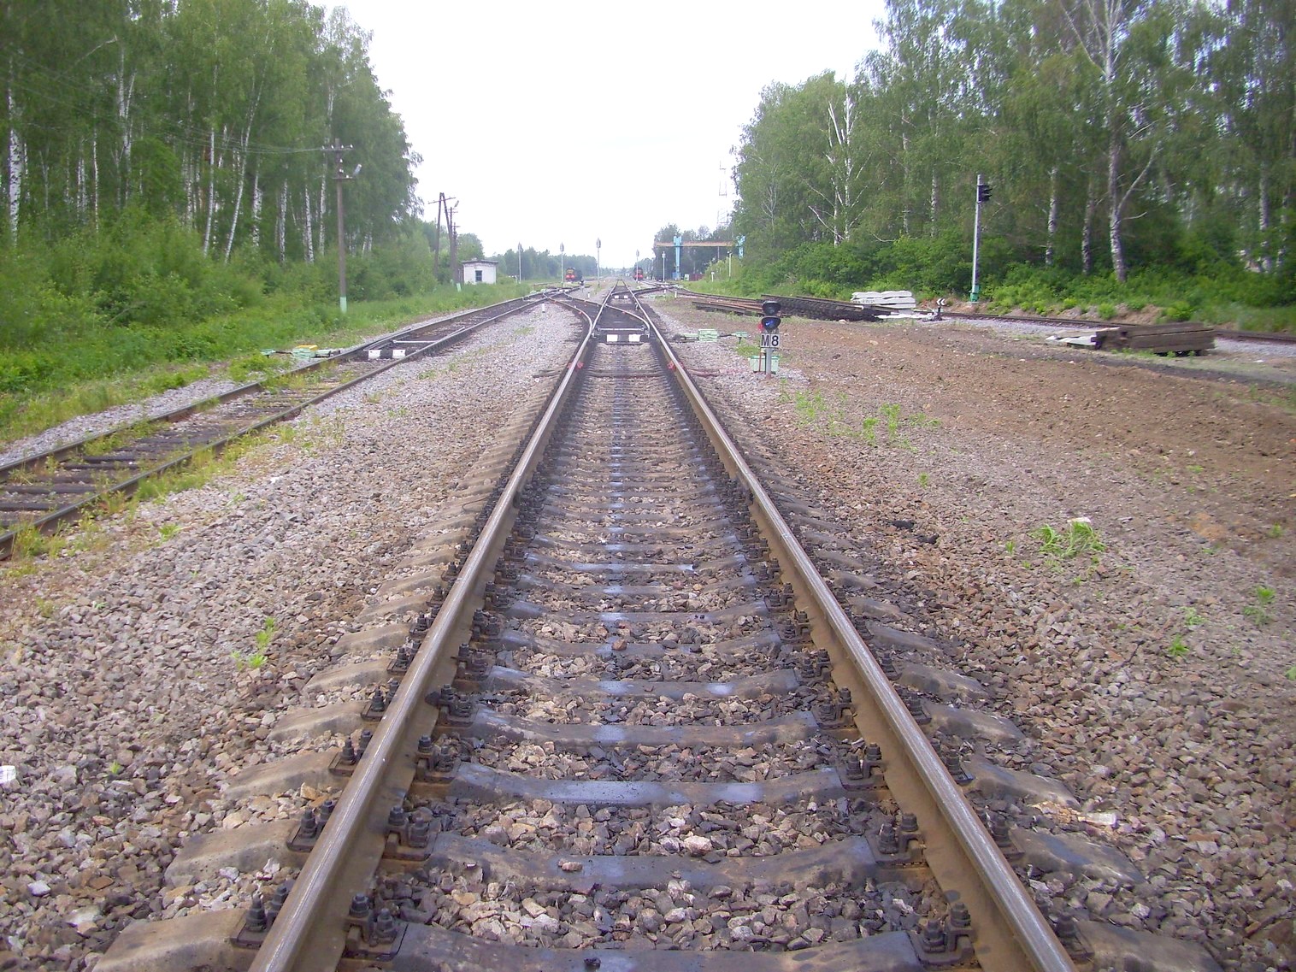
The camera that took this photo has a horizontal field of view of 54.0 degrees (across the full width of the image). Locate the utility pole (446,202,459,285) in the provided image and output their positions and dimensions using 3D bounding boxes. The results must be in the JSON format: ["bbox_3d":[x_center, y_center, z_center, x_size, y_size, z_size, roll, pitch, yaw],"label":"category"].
[{"bbox_3d":[-17.495,-21.803,113.964,1.400,7.440,0.450,1,10,5],"label":"utility pole"}]

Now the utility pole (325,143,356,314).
[{"bbox_3d":[-14.229,-11.859,58.850,1.450,7.740,0.400,1,10,5],"label":"utility pole"}]

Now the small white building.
[{"bbox_3d":[-18.882,-23.970,143.005,4.100,2.930,3.800,-1,10,-5],"label":"small white building"}]

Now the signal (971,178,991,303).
[{"bbox_3d":[14.648,-10.842,55.978,0.650,5.470,0.450,7,12,37],"label":"signal"}]

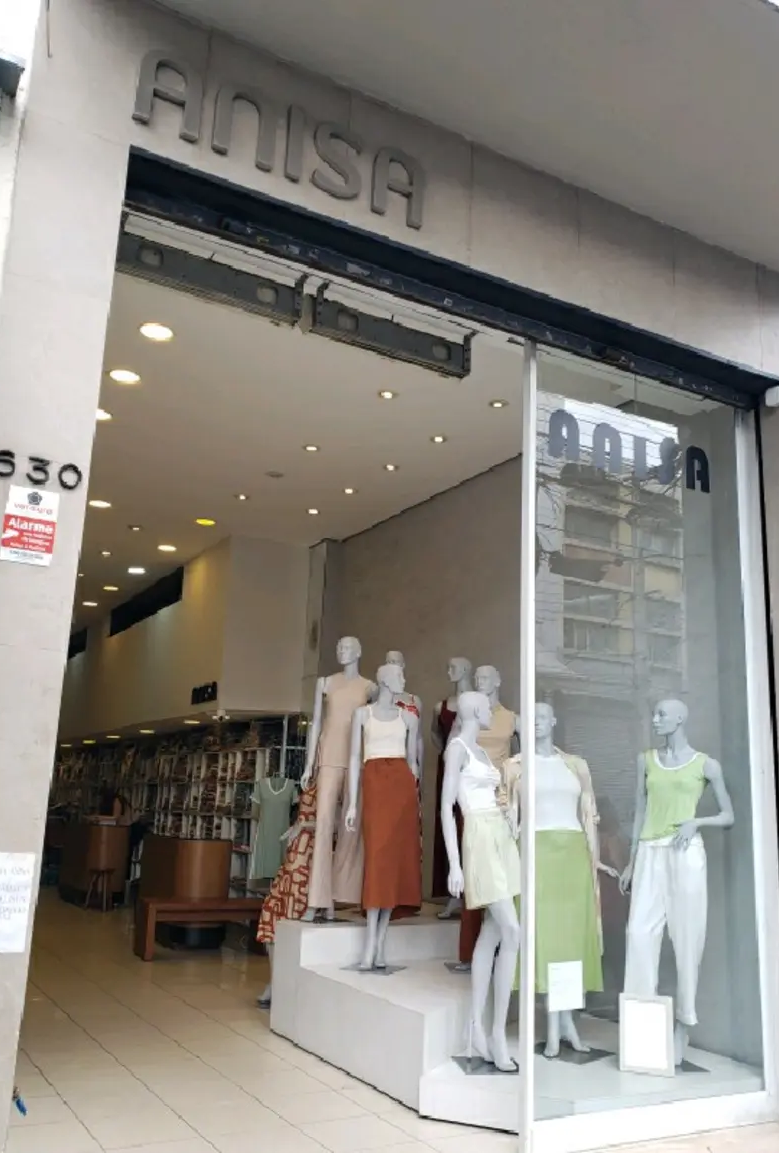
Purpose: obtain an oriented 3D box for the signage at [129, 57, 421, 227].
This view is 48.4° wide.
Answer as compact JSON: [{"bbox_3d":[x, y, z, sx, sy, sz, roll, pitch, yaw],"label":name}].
[{"bbox_3d":[-0.398,-1.770,3.533,1.235,0.335,0.040,9,-16,-24],"label":"signage"}]

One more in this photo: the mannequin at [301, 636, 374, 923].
[{"bbox_3d":[-0.350,1.304,5.712,0.480,1.800,0.380,0,-15,10],"label":"mannequin"}]

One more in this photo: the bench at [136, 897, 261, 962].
[{"bbox_3d":[-1.587,3.084,7.610,1.170,0.450,0.370,9,-16,-24],"label":"bench"}]

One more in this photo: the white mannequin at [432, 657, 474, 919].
[{"bbox_3d":[0.526,1.488,6.281,0.500,1.800,0.360,-1,-15,14],"label":"white mannequin"}]

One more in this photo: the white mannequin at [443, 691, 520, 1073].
[{"bbox_3d":[0.492,1.515,4.509,0.380,1.800,0.450,-9,-19,38],"label":"white mannequin"}]

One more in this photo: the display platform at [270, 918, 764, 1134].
[{"bbox_3d":[0.439,2.412,5.027,1.658,0.623,2.800,12,-17,-32],"label":"display platform"}]

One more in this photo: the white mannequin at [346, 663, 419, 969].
[{"bbox_3d":[-0.033,1.442,5.385,0.460,1.800,0.360,3,-15,-3],"label":"white mannequin"}]

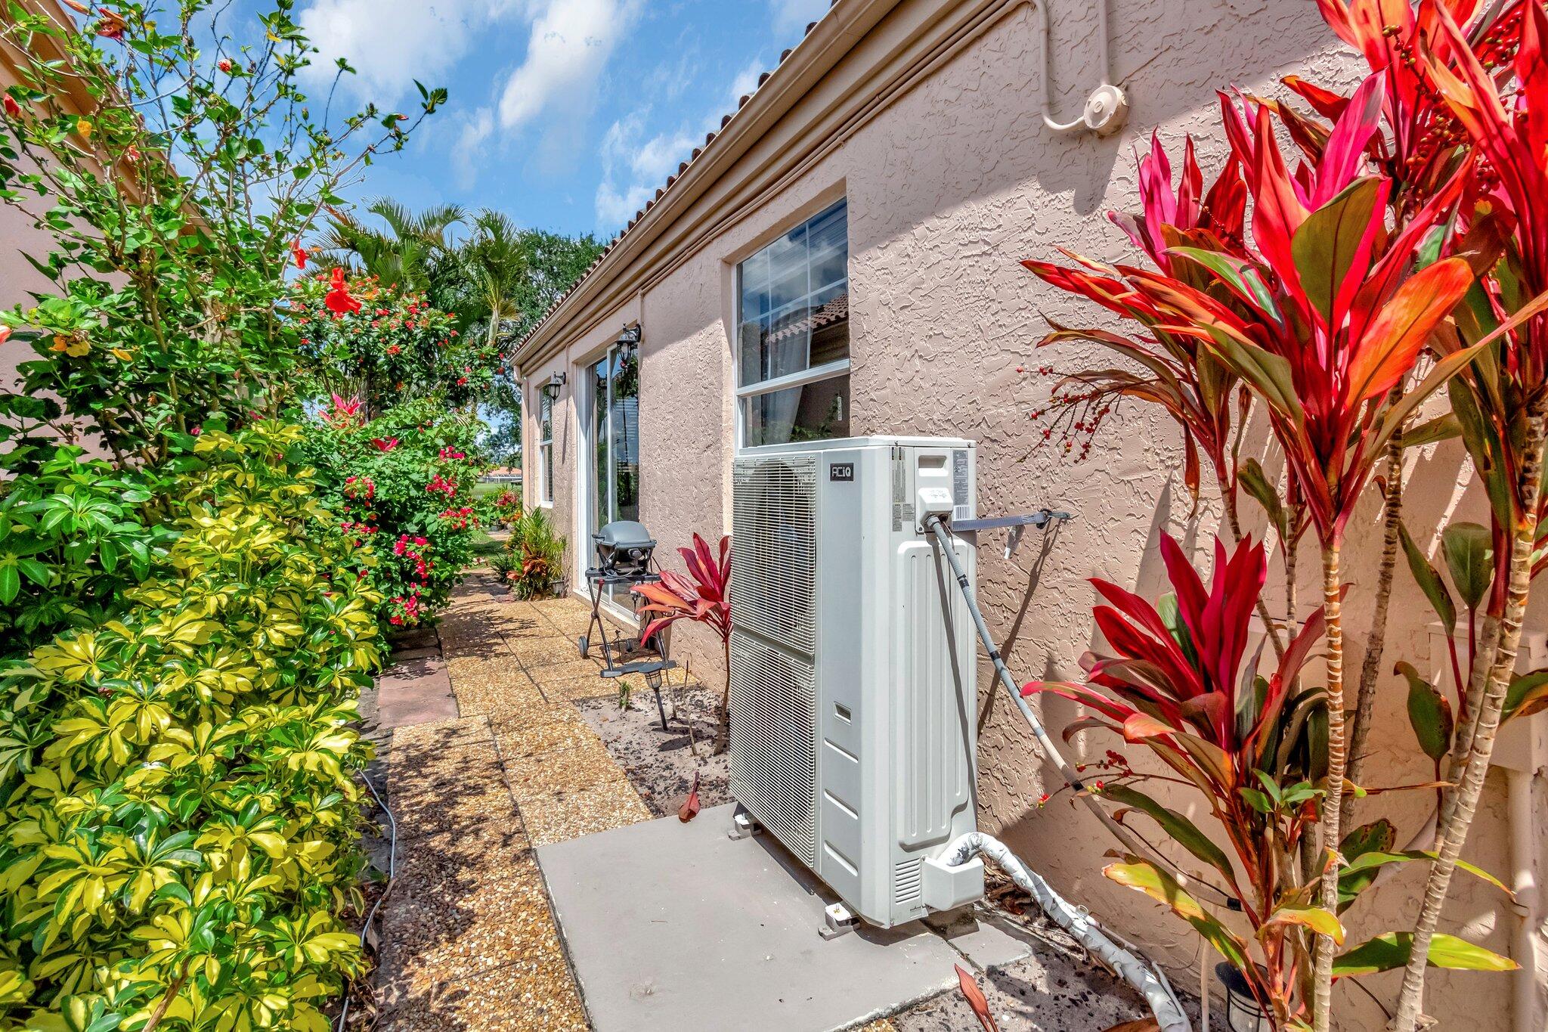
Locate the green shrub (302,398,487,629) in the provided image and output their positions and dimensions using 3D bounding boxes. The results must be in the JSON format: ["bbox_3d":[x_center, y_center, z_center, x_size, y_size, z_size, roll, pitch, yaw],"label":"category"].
[{"bbox_3d":[-3.750,-0.100,6.850,1.650,2.050,1.650,-2,3,-28],"label":"green shrub"}]

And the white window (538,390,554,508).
[{"bbox_3d":[-3.060,-0.940,9.350,0.100,1.650,1.320,-2,3,-28],"label":"white window"}]

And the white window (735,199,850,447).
[{"bbox_3d":[0.065,-0.685,3.680,0.100,1.600,1.320,-2,3,-28],"label":"white window"}]

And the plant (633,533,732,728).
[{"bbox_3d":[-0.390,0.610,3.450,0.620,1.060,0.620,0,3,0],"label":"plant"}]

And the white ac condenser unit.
[{"bbox_3d":[0.220,0.450,2.350,0.380,1.370,0.950,-2,3,-28],"label":"white ac condenser unit"}]

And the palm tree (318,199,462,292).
[{"bbox_3d":[-5.800,-1.950,10.500,2.300,5.400,2.300,-2,3,-28],"label":"palm tree"}]

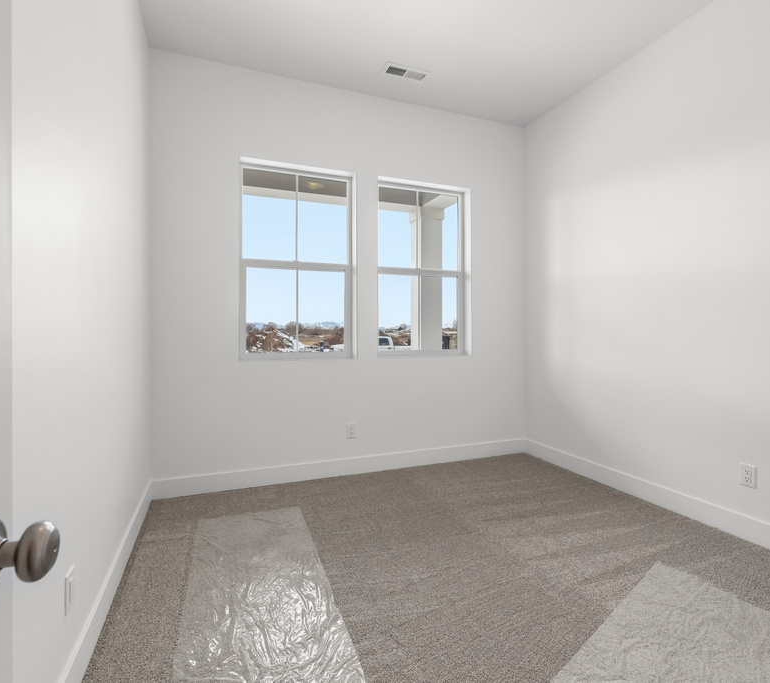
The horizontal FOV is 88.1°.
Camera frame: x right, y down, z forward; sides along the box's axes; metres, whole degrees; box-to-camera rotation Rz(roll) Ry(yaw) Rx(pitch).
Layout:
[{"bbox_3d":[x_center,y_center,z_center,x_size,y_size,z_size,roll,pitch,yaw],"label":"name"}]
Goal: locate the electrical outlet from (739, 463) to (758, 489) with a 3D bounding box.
[{"bbox_3d":[1.947,0.721,2.135,0.008,0.122,0.078,0,1,-22],"label":"electrical outlet"}]

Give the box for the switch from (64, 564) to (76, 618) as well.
[{"bbox_3d":[-0.954,0.755,1.205,0.008,0.122,0.078,0,1,-23],"label":"switch"}]

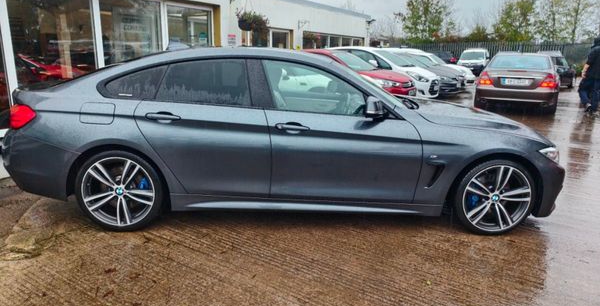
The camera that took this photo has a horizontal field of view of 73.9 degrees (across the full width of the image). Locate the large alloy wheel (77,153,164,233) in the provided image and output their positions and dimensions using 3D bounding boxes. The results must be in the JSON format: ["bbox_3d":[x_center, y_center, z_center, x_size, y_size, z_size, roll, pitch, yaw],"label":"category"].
[{"bbox_3d":[-1.320,0.254,3.021,0.660,0.660,0.250,1,14,-3],"label":"large alloy wheel"}]

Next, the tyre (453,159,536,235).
[{"bbox_3d":[1.487,0.322,3.137,0.660,0.660,0.240,1,14,-3],"label":"tyre"}]

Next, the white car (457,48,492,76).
[{"bbox_3d":[12.184,-6.282,27.890,1.810,1.800,4.400,9,16,27],"label":"white car"}]

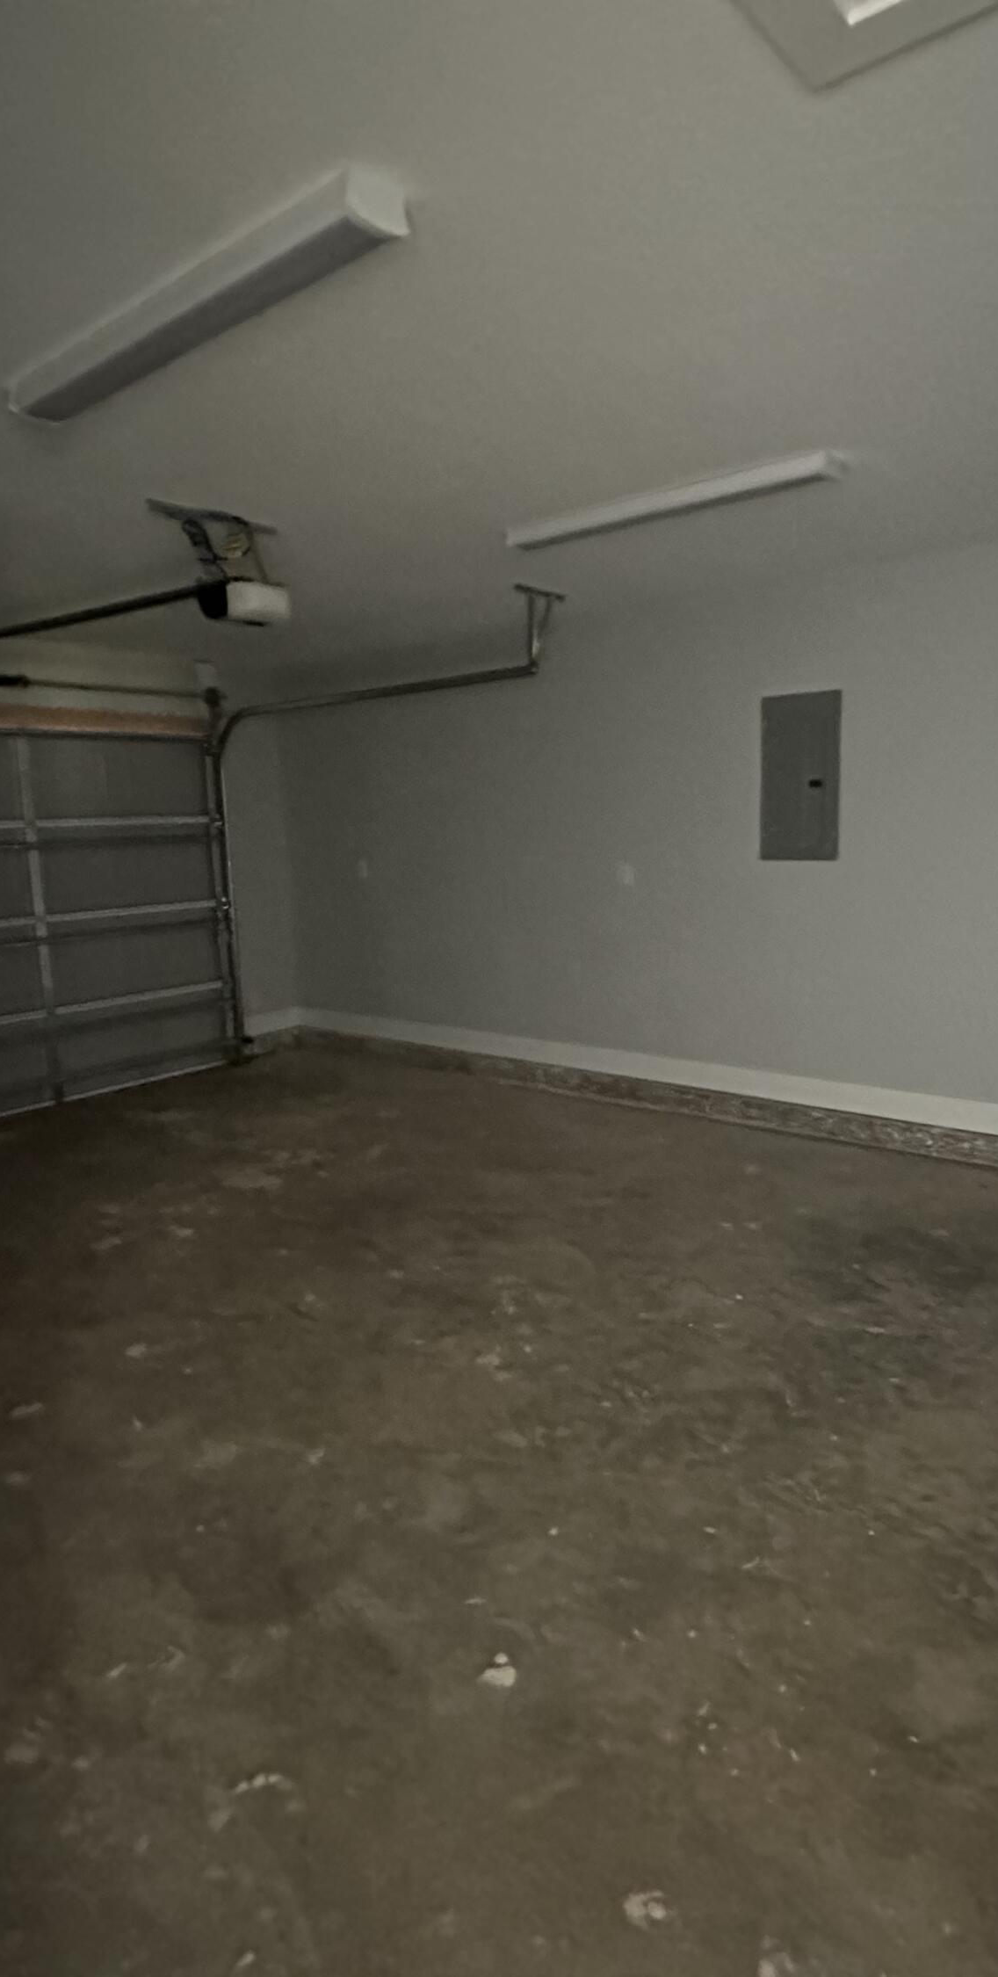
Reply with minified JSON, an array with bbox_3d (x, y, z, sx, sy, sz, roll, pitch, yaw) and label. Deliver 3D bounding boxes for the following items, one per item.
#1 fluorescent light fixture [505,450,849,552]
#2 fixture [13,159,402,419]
[{"bbox_3d":[0.568,-1.657,3.676,1.220,0.075,0.135,6,12,40],"label":"fluorescent light fixture"},{"bbox_3d":[-0.670,-1.377,2.208,1.220,0.075,0.135,6,12,40],"label":"fixture"}]

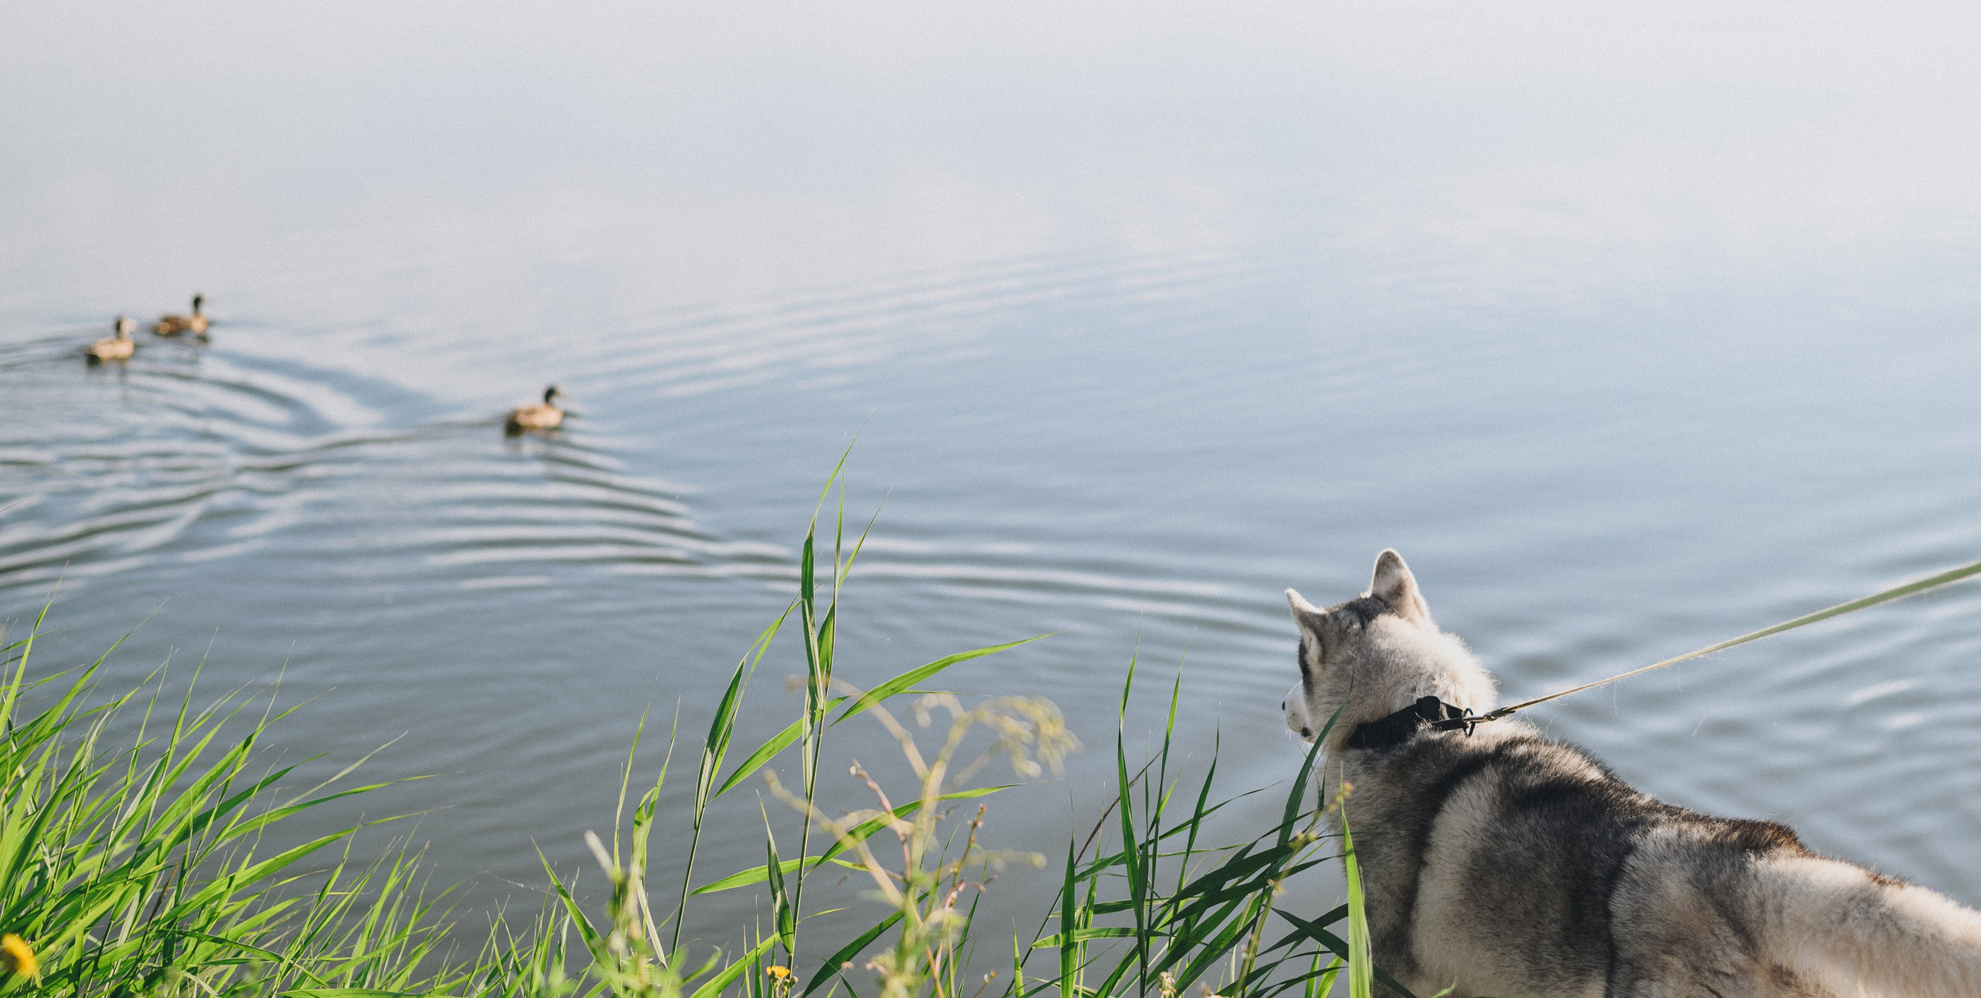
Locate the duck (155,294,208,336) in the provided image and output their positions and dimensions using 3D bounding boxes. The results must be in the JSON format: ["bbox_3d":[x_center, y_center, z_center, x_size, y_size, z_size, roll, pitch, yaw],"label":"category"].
[{"bbox_3d":[-5.471,-1.237,18.600,0.430,0.270,0.180,-10,18,-34],"label":"duck"}]

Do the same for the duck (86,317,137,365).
[{"bbox_3d":[-5.691,-1.031,17.800,0.430,0.270,0.180,-13,20,-40],"label":"duck"}]

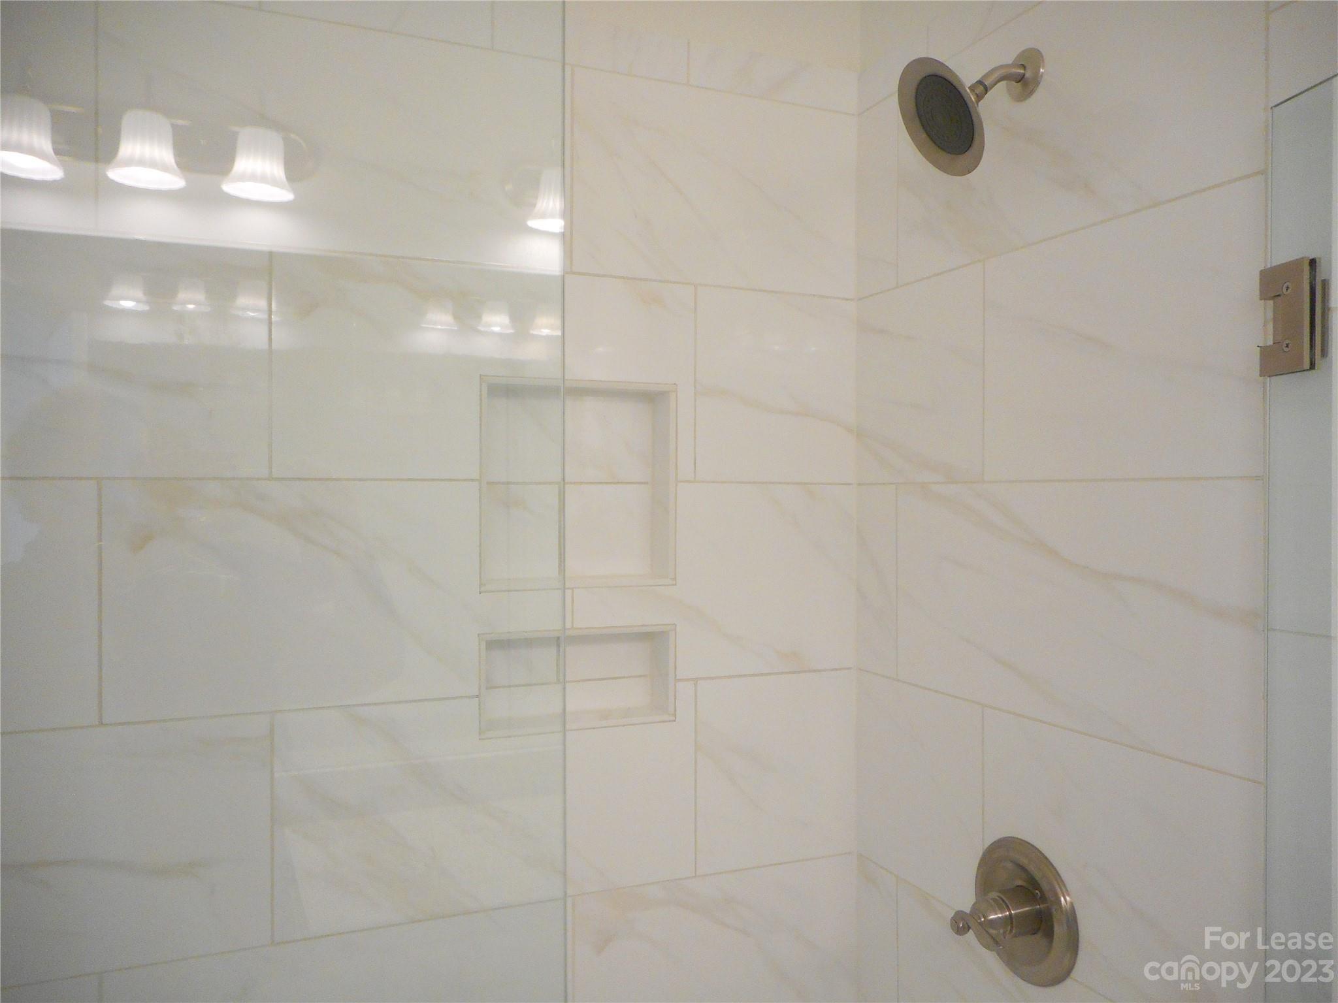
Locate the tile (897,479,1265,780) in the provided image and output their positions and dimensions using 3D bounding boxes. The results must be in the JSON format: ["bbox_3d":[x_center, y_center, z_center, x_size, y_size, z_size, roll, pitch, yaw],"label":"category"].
[{"bbox_3d":[0.482,0.128,1.240,0.010,0.304,0.590,0,0,-24],"label":"tile"}]

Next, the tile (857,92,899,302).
[{"bbox_3d":[0.340,-0.487,1.556,0.010,0.304,0.106,0,0,-24],"label":"tile"}]

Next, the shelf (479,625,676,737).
[{"bbox_3d":[-0.144,0.263,1.467,0.301,0.149,0.085,0,0,-22],"label":"shelf"}]

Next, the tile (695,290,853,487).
[{"bbox_3d":[0.175,-0.181,1.554,0.290,0.303,0.010,0,0,-22],"label":"tile"}]

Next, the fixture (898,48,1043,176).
[{"bbox_3d":[0.381,-0.502,1.223,0.182,0.175,0.155,0,0,-24],"label":"fixture"}]

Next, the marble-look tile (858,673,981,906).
[{"bbox_3d":[0.377,0.433,1.475,0.010,0.304,0.296,0,0,-24],"label":"marble-look tile"}]

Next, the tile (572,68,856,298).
[{"bbox_3d":[0.084,-0.488,1.517,0.486,0.304,0.010,0,0,-22],"label":"tile"}]

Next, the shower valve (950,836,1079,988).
[{"bbox_3d":[0.415,0.529,1.231,0.112,0.174,0.175,0,0,-24],"label":"shower valve"}]

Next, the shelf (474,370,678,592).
[{"bbox_3d":[-0.144,-0.025,1.466,0.301,0.309,0.085,0,0,-22],"label":"shelf"}]

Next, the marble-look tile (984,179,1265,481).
[{"bbox_3d":[0.522,-0.178,1.151,0.010,0.304,0.400,0,0,-24],"label":"marble-look tile"}]

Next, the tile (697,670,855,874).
[{"bbox_3d":[0.174,0.432,1.559,0.288,0.304,0.010,0,0,-22],"label":"tile"}]

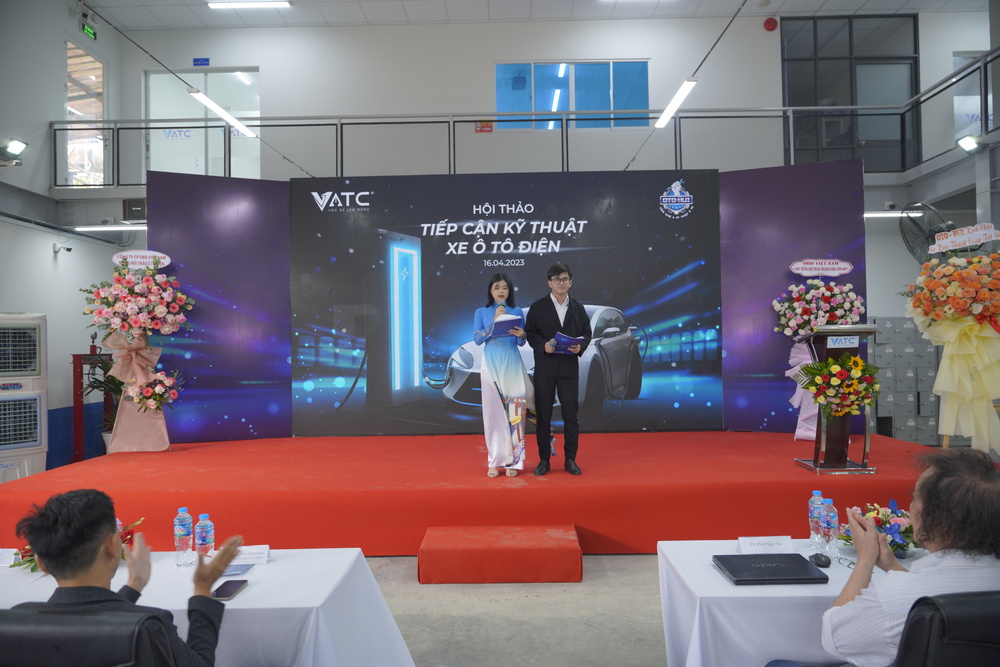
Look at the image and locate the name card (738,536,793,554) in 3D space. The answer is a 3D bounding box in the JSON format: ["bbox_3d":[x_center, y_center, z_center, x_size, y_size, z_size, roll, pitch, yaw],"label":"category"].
[{"bbox_3d":[1.021,0.819,2.560,0.207,0.066,0.070,-1,-1,1],"label":"name card"}]

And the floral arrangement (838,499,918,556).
[{"bbox_3d":[1.459,0.733,2.530,0.360,0.225,0.300,-1,-1,1],"label":"floral arrangement"}]

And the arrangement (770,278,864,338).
[{"bbox_3d":[3.259,-0.255,6.800,0.910,0.610,0.480,-1,-1,9],"label":"arrangement"}]

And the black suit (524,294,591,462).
[{"bbox_3d":[0.479,0.370,5.550,0.540,1.370,0.400,-1,0,0],"label":"black suit"}]

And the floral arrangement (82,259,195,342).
[{"bbox_3d":[-3.660,-0.334,6.750,1.050,0.820,0.550,-1,-1,-9],"label":"floral arrangement"}]

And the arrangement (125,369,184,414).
[{"bbox_3d":[-3.563,0.596,6.856,0.490,0.400,0.330,-1,0,-9],"label":"arrangement"}]

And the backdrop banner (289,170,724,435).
[{"bbox_3d":[0.058,-0.345,7.756,5.000,3.020,0.060,-1,-1,1],"label":"backdrop banner"}]

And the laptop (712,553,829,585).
[{"bbox_3d":[0.968,0.852,2.395,0.330,0.031,0.235,-1,0,0],"label":"laptop"}]

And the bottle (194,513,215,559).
[{"bbox_3d":[-1.085,0.772,2.455,0.065,0.220,0.065,-1,-1,1],"label":"bottle"}]

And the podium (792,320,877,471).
[{"bbox_3d":[2.782,0.533,5.583,0.480,1.170,0.570,-1,0,4],"label":"podium"}]

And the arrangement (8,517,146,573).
[{"bbox_3d":[-1.597,0.780,2.520,0.480,0.220,0.290,-1,-1,1],"label":"arrangement"}]

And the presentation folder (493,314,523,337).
[{"bbox_3d":[0.059,-0.059,5.275,0.225,0.030,0.270,0,-38,4],"label":"presentation folder"}]

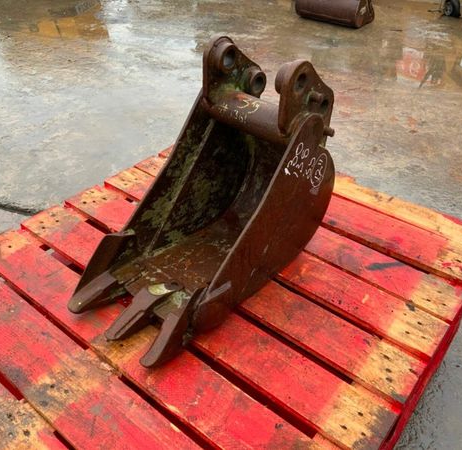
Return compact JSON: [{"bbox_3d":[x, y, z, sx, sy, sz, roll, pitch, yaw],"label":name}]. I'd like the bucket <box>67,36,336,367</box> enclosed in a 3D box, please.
[{"bbox_3d":[-0.045,-0.100,1.076,0.300,0.490,0.616,28,43,29],"label":"bucket"}]

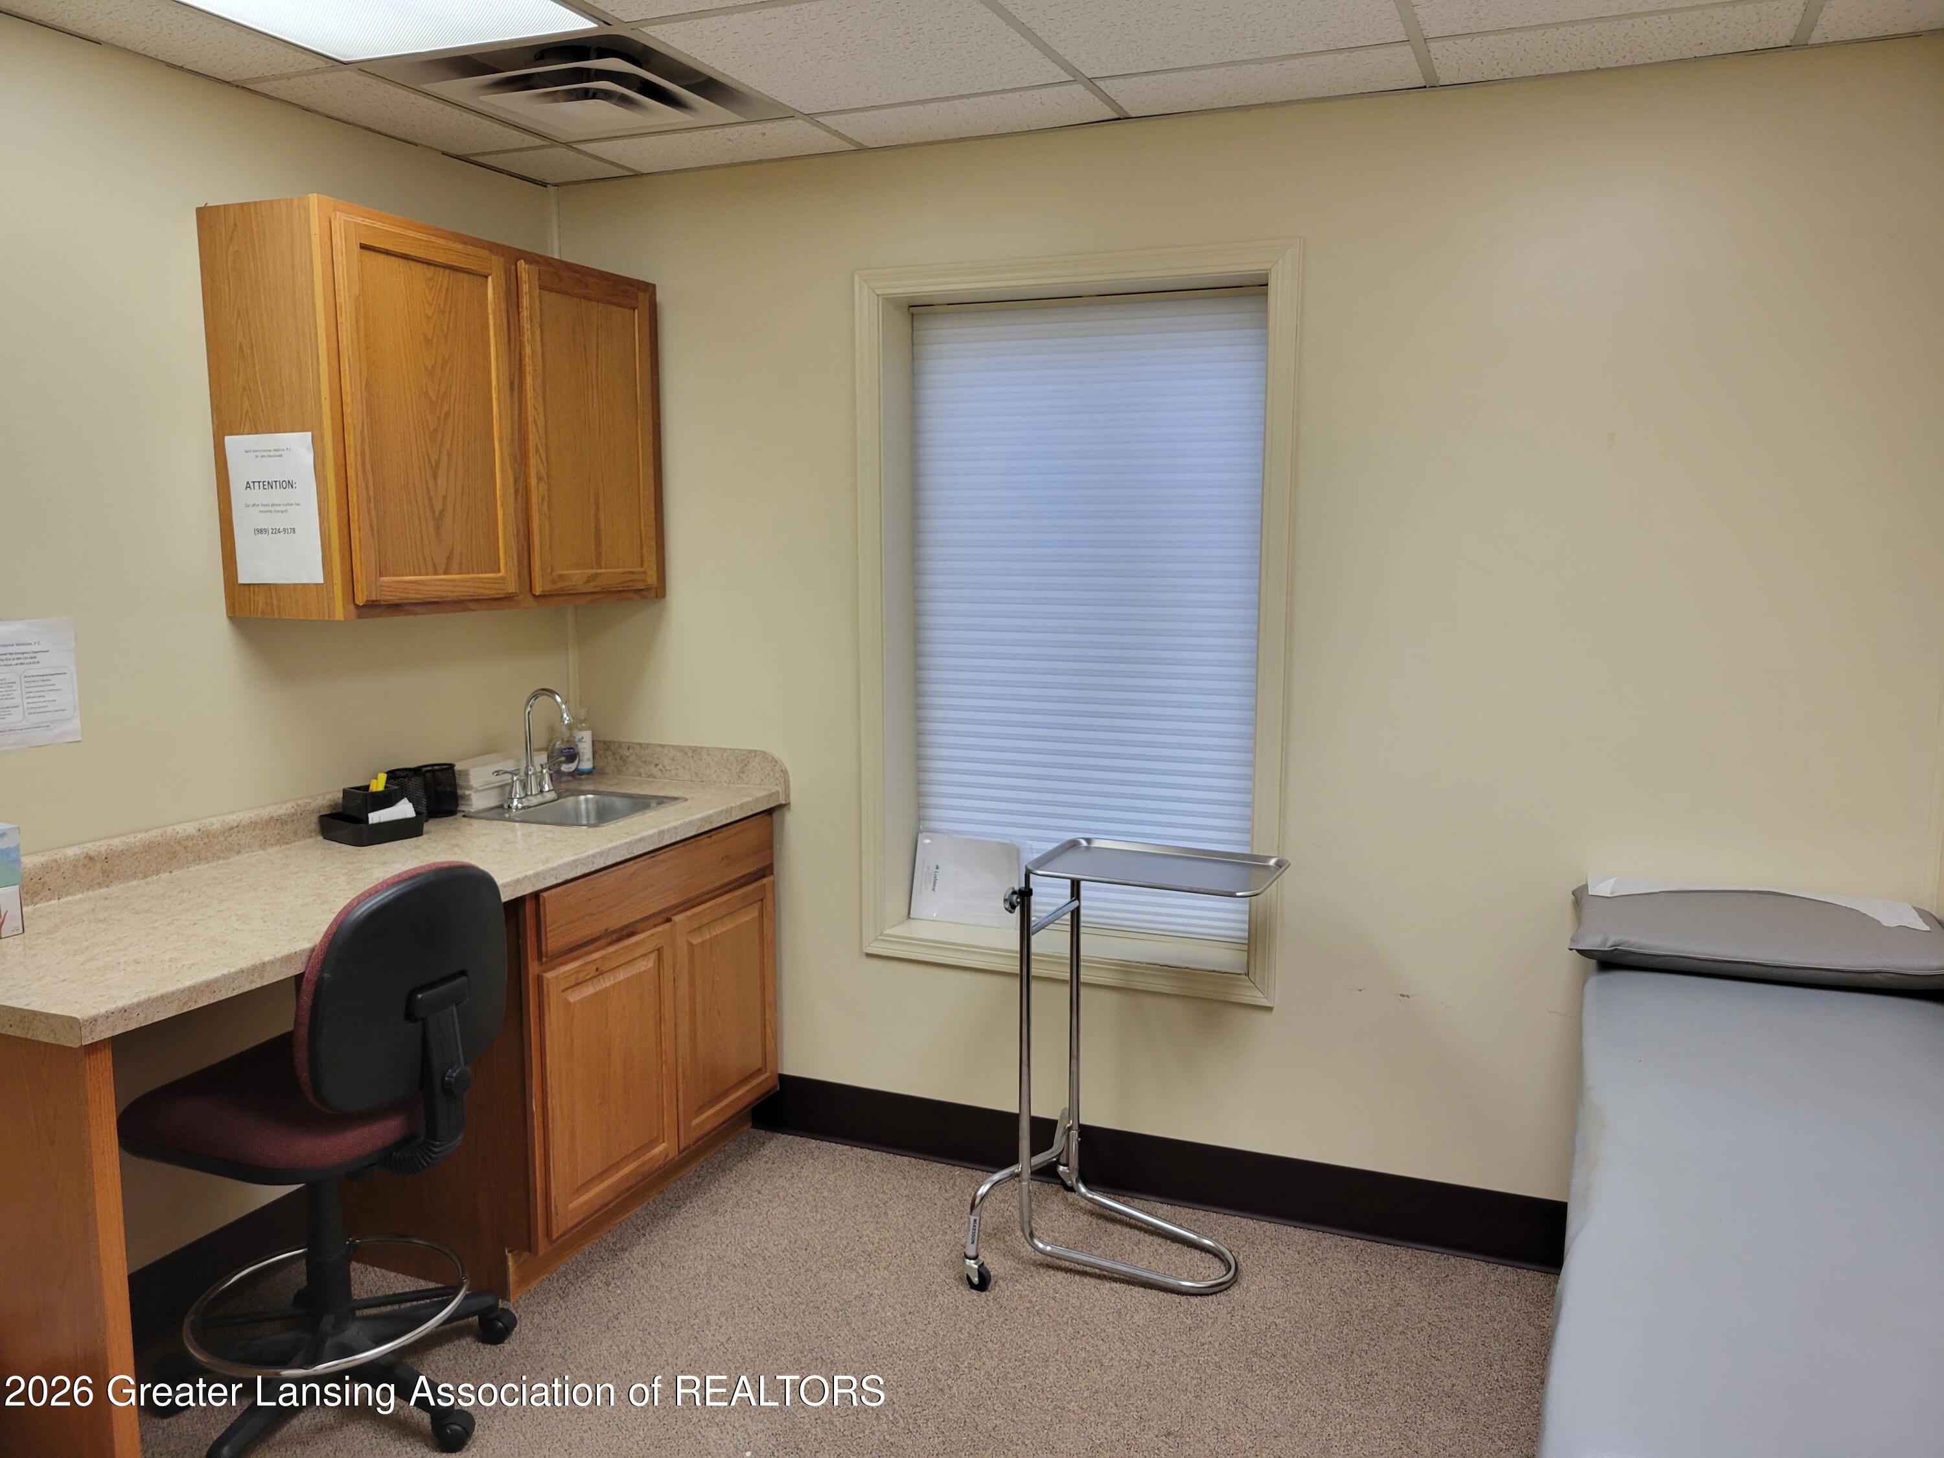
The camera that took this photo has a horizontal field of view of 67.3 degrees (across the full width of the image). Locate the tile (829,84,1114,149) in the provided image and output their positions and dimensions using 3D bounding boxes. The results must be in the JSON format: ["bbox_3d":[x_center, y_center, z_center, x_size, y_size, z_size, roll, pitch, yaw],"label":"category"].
[{"bbox_3d":[-0.011,-1.270,3.015,0.602,0.018,0.297,3,9,23],"label":"tile"}]

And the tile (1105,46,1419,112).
[{"bbox_3d":[0.552,-1.238,2.781,0.602,0.018,0.297,3,9,23],"label":"tile"}]

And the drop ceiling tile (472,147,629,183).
[{"bbox_3d":[-0.981,-1.326,3.418,0.266,0.018,0.297,3,9,23],"label":"drop ceiling tile"}]

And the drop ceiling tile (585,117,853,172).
[{"bbox_3d":[-0.573,-1.302,3.249,0.602,0.018,0.297,3,9,23],"label":"drop ceiling tile"}]

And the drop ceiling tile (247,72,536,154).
[{"bbox_3d":[-1.155,-1.269,3.007,0.266,0.018,0.587,3,9,23],"label":"drop ceiling tile"}]

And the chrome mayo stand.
[{"bbox_3d":[0.335,0.691,2.987,0.570,0.845,0.540,3,9,23],"label":"chrome mayo stand"}]

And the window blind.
[{"bbox_3d":[0.256,-0.242,3.370,0.867,1.462,0.045,3,9,23],"label":"window blind"}]

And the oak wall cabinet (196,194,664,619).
[{"bbox_3d":[-1.097,-0.647,3.169,0.307,0.758,1.018,3,9,23],"label":"oak wall cabinet"}]

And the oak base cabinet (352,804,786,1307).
[{"bbox_3d":[-0.937,0.638,3.330,0.614,0.855,0.923,3,9,23],"label":"oak base cabinet"}]

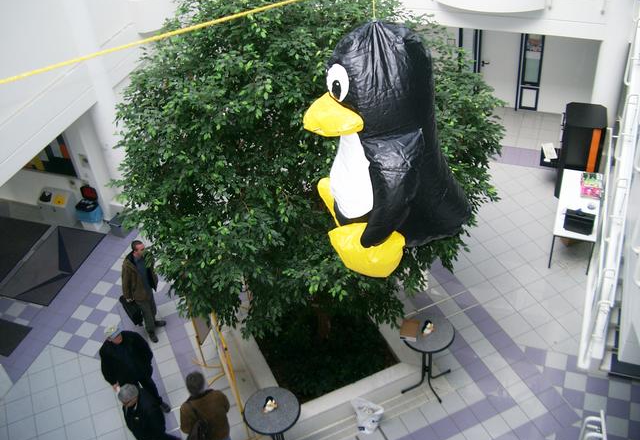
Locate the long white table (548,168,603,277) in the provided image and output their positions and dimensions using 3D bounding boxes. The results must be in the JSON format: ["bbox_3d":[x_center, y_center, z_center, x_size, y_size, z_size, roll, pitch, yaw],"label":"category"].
[{"bbox_3d":[4.335,0.004,11.583,0.640,0.730,1.830,10,42,20],"label":"long white table"}]

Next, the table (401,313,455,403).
[{"bbox_3d":[1.488,1.895,9.454,0.700,1.060,0.700,-4,39,4],"label":"table"}]

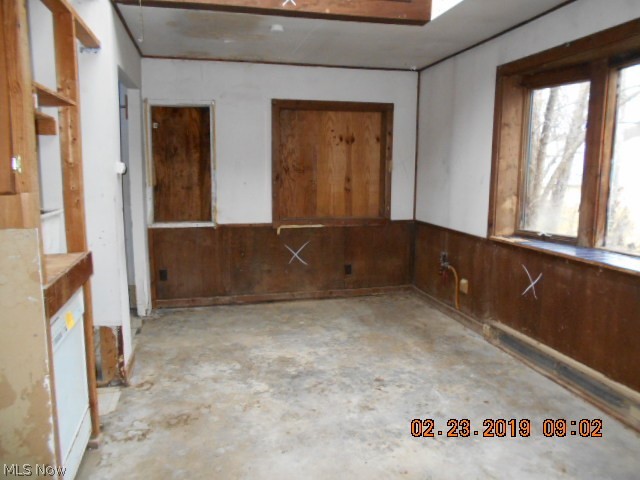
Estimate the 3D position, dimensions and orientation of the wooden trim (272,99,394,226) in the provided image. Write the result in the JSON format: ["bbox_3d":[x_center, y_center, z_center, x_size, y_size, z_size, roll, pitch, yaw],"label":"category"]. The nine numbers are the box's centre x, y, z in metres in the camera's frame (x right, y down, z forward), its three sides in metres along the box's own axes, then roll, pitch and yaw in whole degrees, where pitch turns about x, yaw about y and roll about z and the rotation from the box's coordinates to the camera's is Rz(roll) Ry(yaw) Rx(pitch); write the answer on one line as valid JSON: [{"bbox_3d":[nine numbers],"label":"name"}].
[{"bbox_3d":[0.147,-0.791,5.035,1.295,1.279,0.090,-2,9,-14],"label":"wooden trim"}]

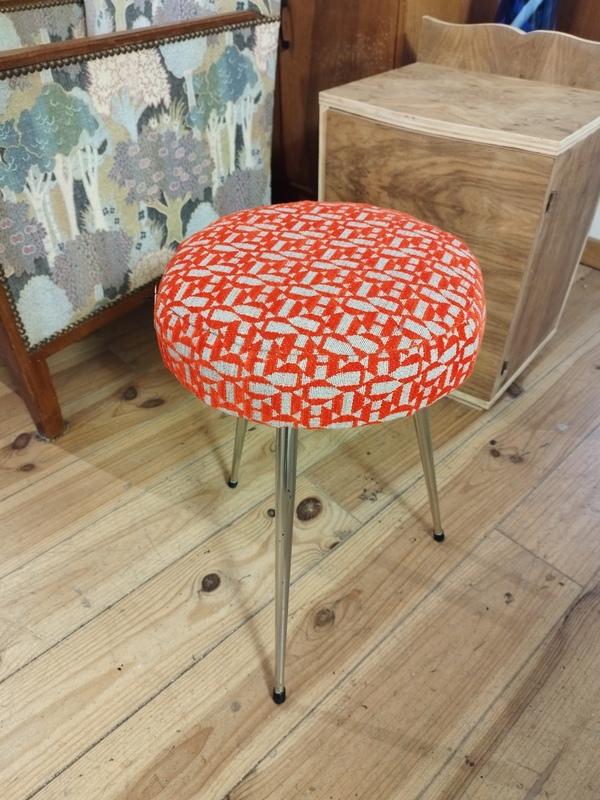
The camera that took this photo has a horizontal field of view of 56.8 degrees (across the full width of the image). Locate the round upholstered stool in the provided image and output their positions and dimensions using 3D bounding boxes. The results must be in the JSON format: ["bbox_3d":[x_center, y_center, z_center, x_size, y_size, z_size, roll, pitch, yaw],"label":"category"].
[{"bbox_3d":[0.031,0.061,0.588,0.320,0.472,0.320,-1,43,0],"label":"round upholstered stool"}]

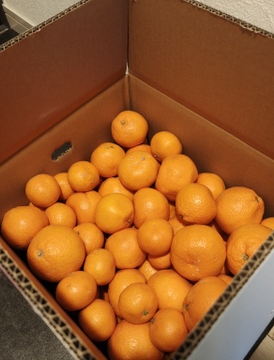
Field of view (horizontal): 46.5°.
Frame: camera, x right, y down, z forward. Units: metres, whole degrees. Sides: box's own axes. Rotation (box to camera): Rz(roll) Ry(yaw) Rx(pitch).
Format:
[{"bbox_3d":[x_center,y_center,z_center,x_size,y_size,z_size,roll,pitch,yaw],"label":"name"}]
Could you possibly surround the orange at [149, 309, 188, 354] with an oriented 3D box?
[{"bbox_3d":[0.040,0.188,0.399,0.050,0.050,0.050,0,58,3],"label":"orange"}]

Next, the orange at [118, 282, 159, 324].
[{"bbox_3d":[0.003,0.155,0.403,0.049,0.047,0.049,-1,58,2],"label":"orange"}]

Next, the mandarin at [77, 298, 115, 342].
[{"bbox_3d":[-0.050,0.176,0.400,0.046,0.044,0.046,-1,58,2],"label":"mandarin"}]

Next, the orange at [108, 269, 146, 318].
[{"bbox_3d":[-0.009,0.158,0.449,0.060,0.058,0.060,-1,58,2],"label":"orange"}]

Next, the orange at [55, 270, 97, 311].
[{"bbox_3d":[-0.080,0.147,0.423,0.051,0.049,0.051,-4,57,0],"label":"orange"}]

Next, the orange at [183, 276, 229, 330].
[{"bbox_3d":[0.093,0.163,0.406,0.069,0.075,0.076,0,58,3],"label":"orange"}]

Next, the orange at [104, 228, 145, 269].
[{"bbox_3d":[-0.017,0.107,0.496,0.063,0.063,0.063,0,58,3],"label":"orange"}]

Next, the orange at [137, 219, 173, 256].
[{"bbox_3d":[0.028,0.084,0.461,0.052,0.050,0.052,-4,57,0],"label":"orange"}]

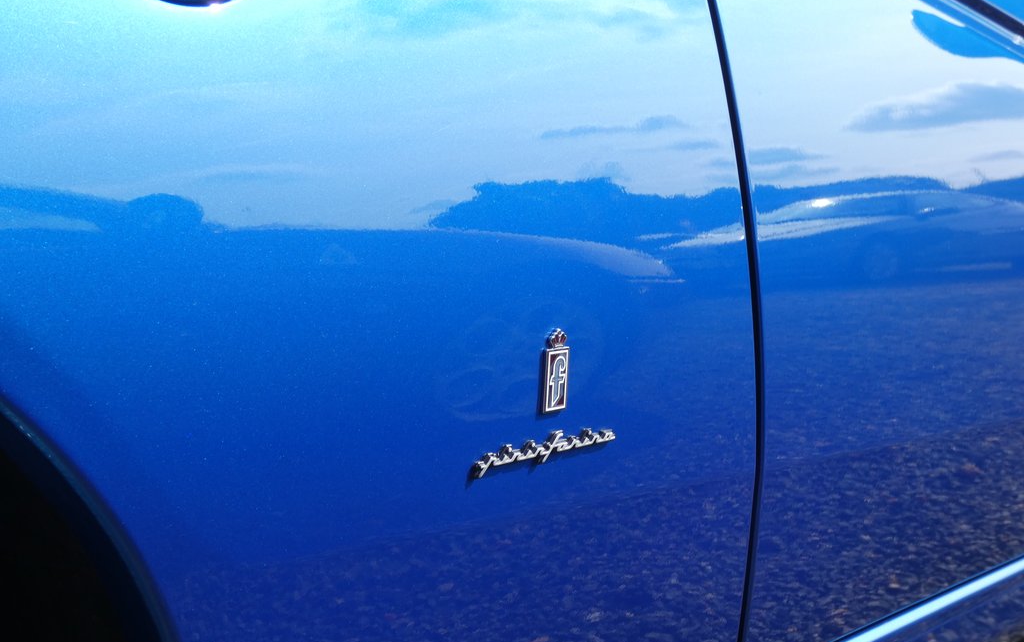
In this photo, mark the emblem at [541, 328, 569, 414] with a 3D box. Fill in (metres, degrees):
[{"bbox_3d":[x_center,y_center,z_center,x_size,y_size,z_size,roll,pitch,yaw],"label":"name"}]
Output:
[{"bbox_3d":[0.027,0.031,1.020,0.004,0.053,0.019,13,16,43],"label":"emblem"}]

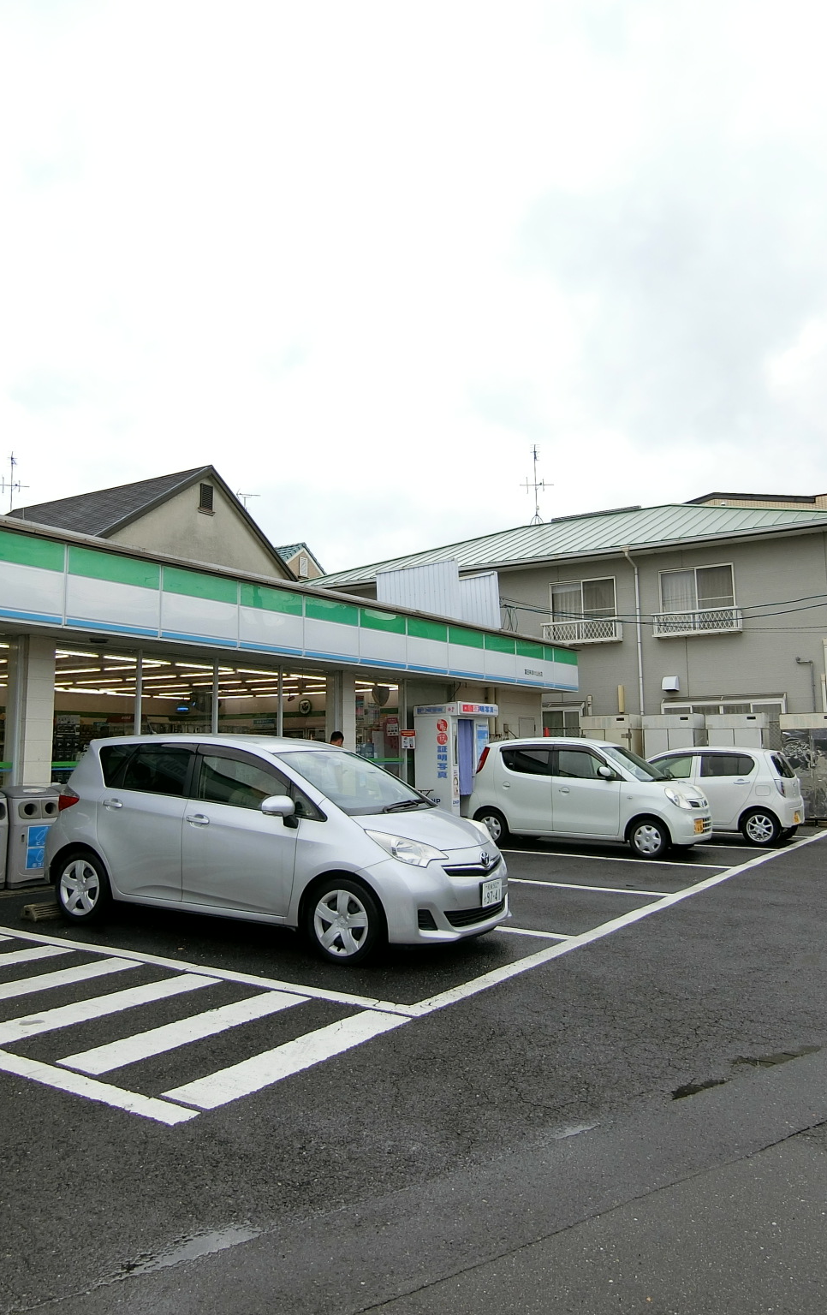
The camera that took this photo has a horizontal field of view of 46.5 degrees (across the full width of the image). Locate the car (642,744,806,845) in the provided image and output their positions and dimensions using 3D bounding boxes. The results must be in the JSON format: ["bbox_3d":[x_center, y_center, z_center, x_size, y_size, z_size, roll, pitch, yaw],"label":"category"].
[{"bbox_3d":[4.650,2.204,15.951,3.395,1.500,1.475,-3,-6,37],"label":"car"}]

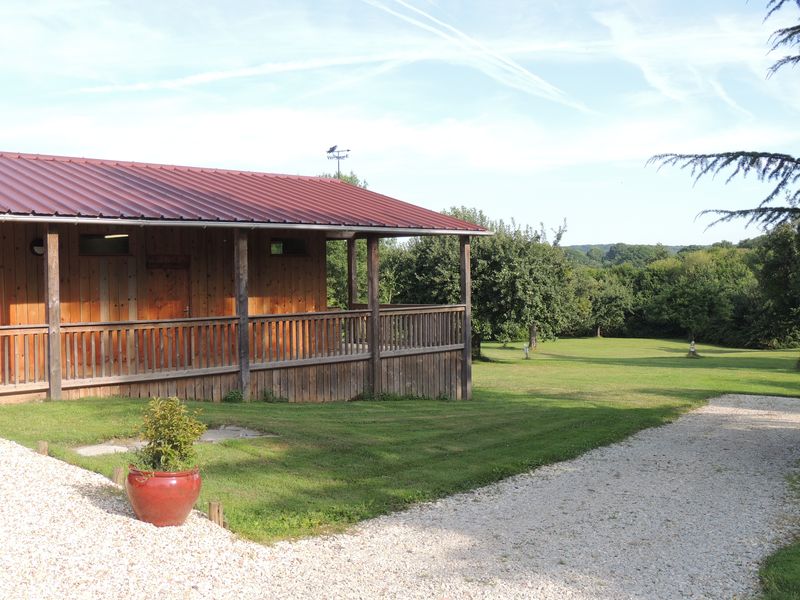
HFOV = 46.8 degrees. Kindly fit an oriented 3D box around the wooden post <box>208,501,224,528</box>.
[{"bbox_3d":[-1.251,1.465,6.300,0.100,0.180,0.100,-1,2,-14],"label":"wooden post"}]

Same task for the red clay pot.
[{"bbox_3d":[-1.637,1.343,6.400,0.515,0.395,0.515,-1,2,-14],"label":"red clay pot"}]

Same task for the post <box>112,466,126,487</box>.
[{"bbox_3d":[-2.310,1.451,7.600,0.100,0.175,0.100,-1,2,-14],"label":"post"}]

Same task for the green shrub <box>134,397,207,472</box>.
[{"bbox_3d":[-1.589,0.931,6.400,0.480,0.510,0.460,-1,2,-14],"label":"green shrub"}]

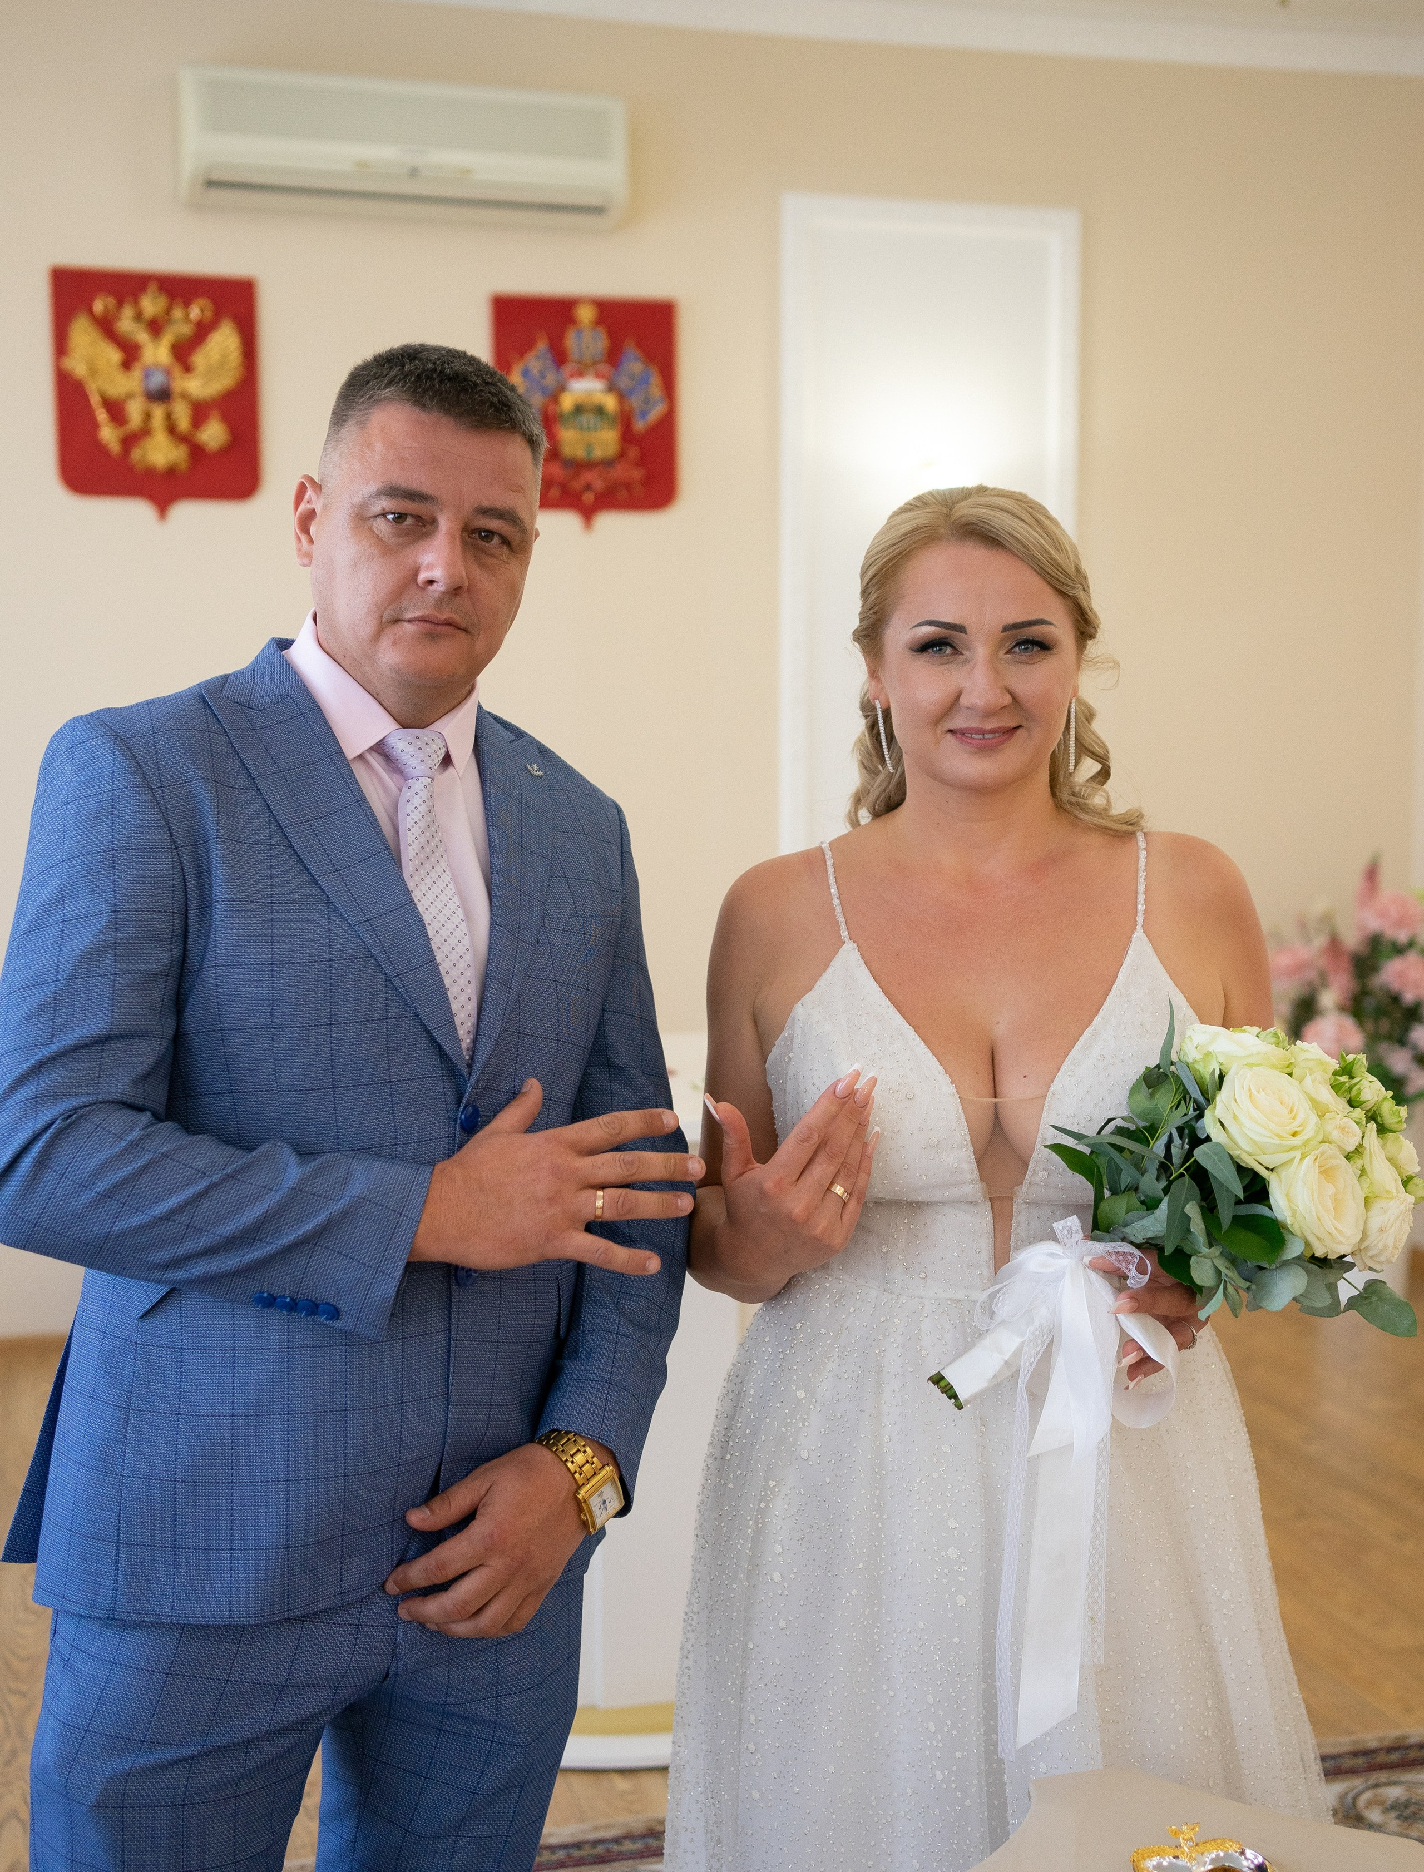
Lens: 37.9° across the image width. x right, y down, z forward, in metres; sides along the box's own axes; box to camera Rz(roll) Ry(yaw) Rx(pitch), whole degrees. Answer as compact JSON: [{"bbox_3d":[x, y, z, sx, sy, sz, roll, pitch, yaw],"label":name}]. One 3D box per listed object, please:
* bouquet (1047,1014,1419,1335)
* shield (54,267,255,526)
[{"bbox_3d":[0.373,0.170,1.480,0.210,0.260,0.250,-37,7,31],"label":"bouquet"},{"bbox_3d":[-1.280,-1.246,4.803,0.452,0.550,0.040,-2,7,-15],"label":"shield"}]

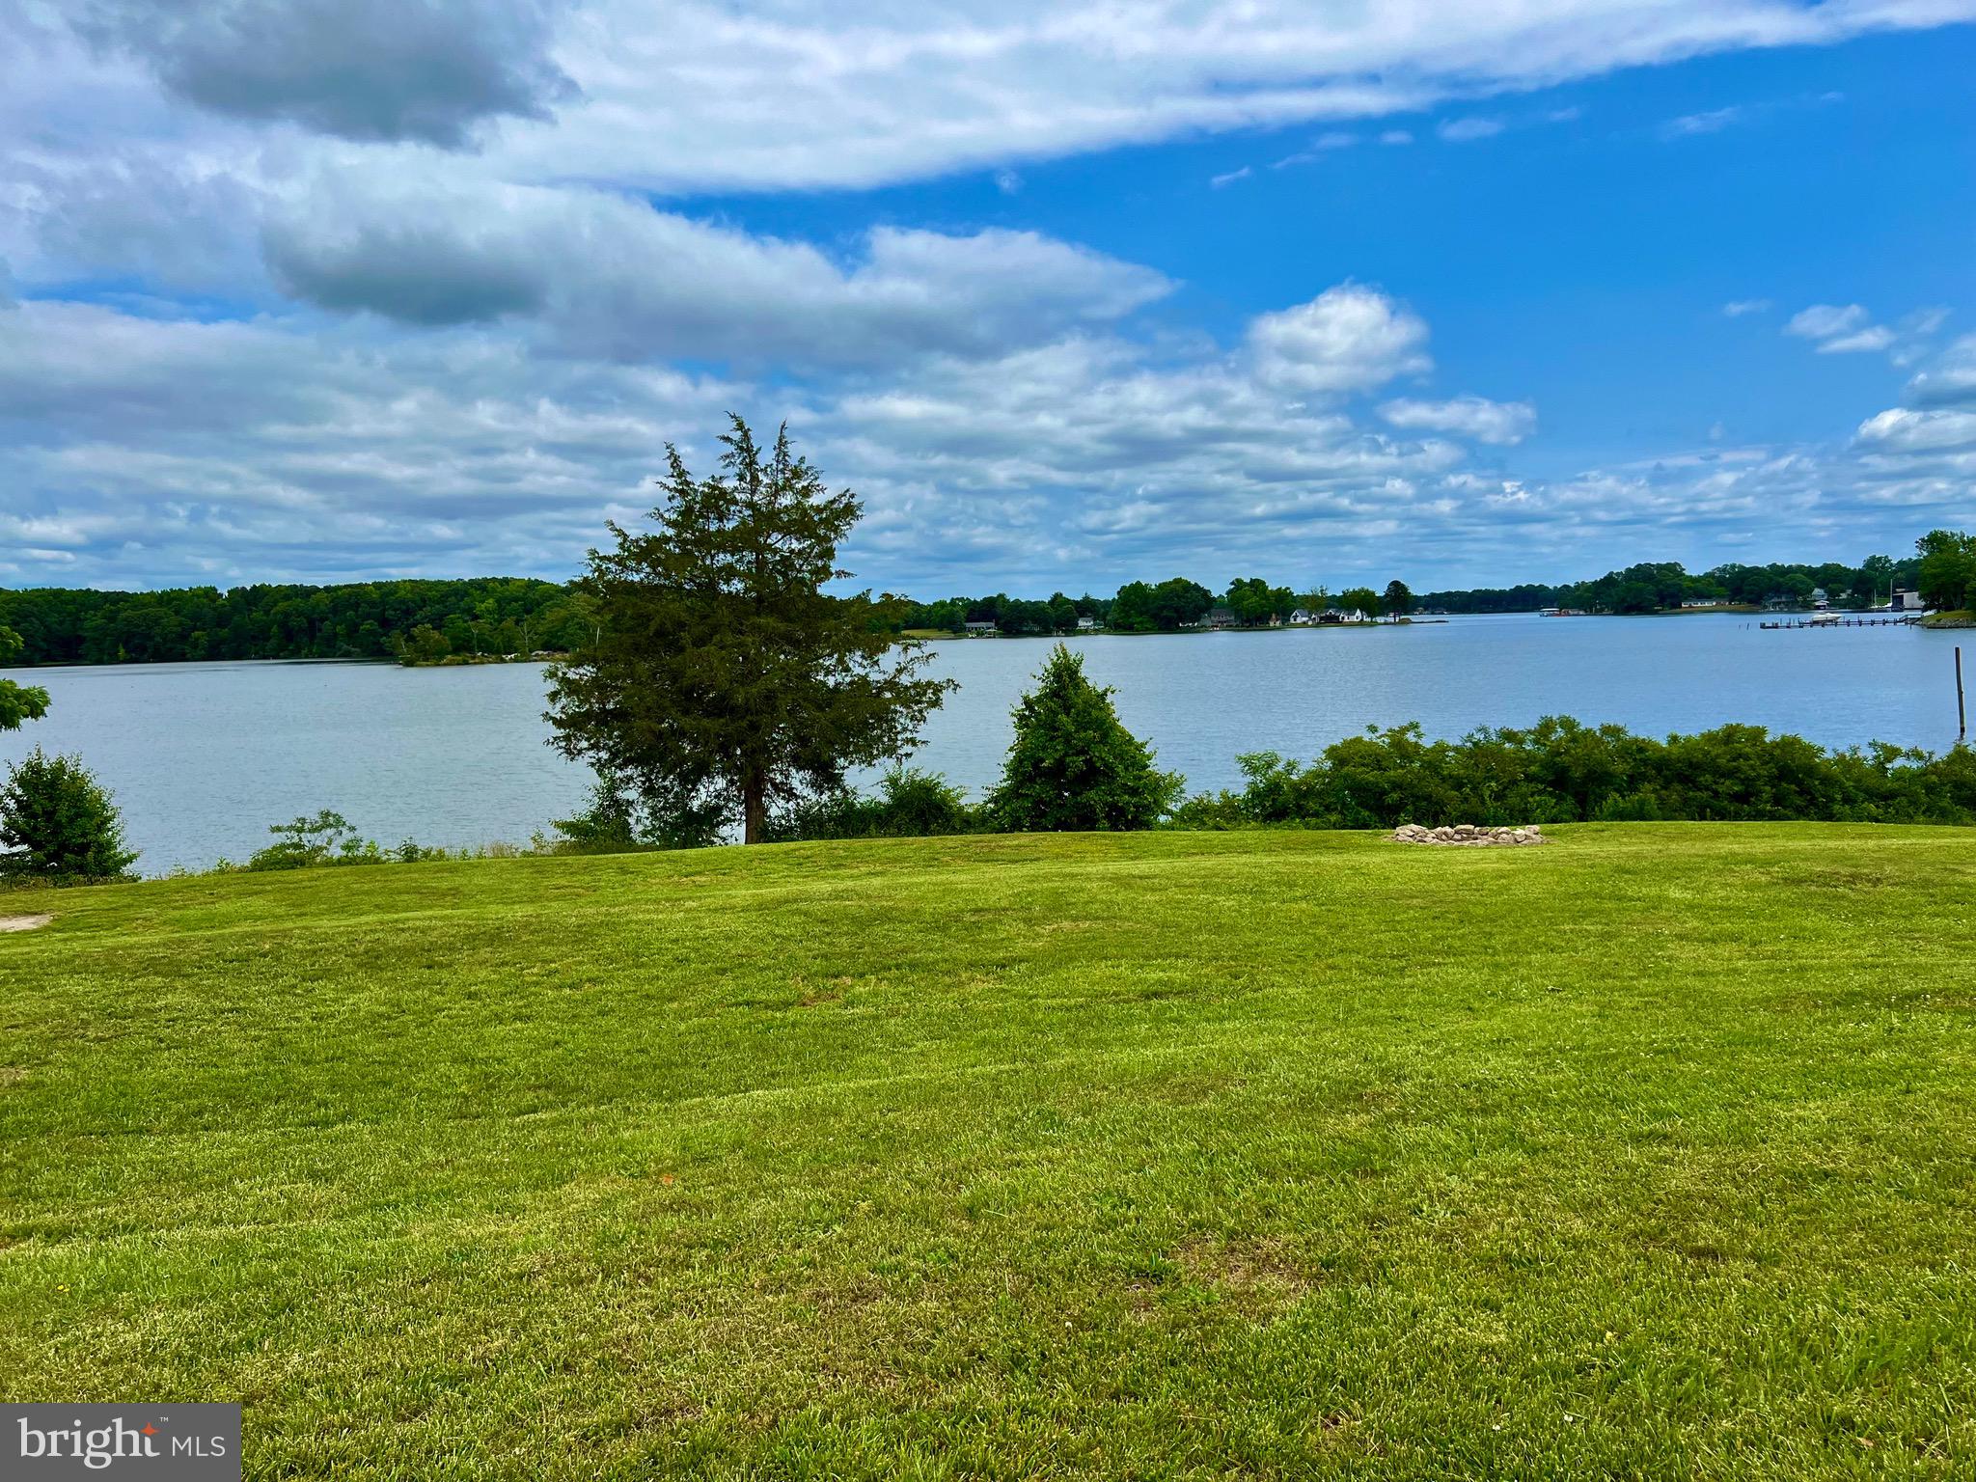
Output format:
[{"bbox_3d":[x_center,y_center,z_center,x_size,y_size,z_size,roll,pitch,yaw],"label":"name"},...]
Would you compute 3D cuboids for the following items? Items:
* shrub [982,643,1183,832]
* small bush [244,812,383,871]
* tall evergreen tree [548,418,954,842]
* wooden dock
[{"bbox_3d":[1.788,-0.043,27.500,3.547,3.432,3.400,-1,5,0],"label":"shrub"},{"bbox_3d":[-11.990,1.764,26.500,2.453,1.075,1.700,-1,5,0],"label":"small bush"},{"bbox_3d":[-4.434,-2.045,27.500,7.523,7.895,7.300,-1,5,0],"label":"tall evergreen tree"},{"bbox_3d":[166.507,-23.076,290.000,31.500,2.800,2.800,-2,5,-4],"label":"wooden dock"}]

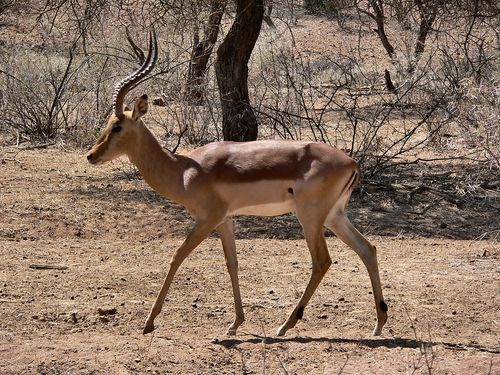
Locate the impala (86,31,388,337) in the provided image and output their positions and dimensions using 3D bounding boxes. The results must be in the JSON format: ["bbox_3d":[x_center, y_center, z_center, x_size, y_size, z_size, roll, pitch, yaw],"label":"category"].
[{"bbox_3d":[-0.056,-0.018,12.600,1.360,1.390,0.360,1,5,6],"label":"impala"}]

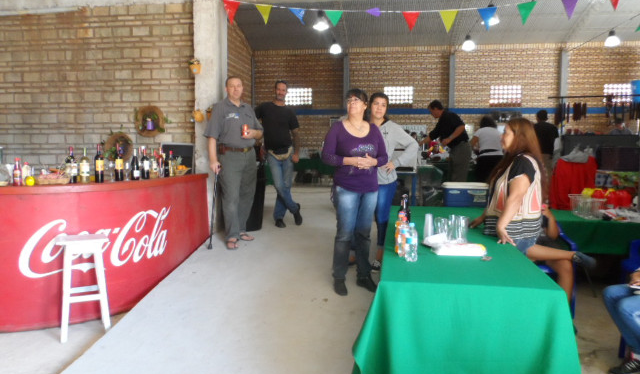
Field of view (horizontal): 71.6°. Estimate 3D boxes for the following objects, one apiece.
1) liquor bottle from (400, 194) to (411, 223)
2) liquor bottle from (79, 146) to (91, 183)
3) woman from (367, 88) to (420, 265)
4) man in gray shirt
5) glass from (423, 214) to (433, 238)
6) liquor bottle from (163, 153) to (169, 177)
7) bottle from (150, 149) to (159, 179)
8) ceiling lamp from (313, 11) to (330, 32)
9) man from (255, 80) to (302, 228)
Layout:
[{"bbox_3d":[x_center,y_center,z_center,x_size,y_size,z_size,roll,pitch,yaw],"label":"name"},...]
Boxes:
[{"bbox_3d":[0.641,0.204,3.348,0.080,0.285,0.080,1,7,11],"label":"liquor bottle"},{"bbox_3d":[-1.982,-0.180,3.761,0.078,0.300,0.078,-3,7,-28],"label":"liquor bottle"},{"bbox_3d":[0.589,-0.056,4.051,0.580,1.590,0.360,1,6,8],"label":"woman"},{"bbox_3d":[-0.894,-0.253,4.585,0.570,1.760,0.360,-3,7,-26],"label":"man in gray shirt"},{"bbox_3d":[0.767,0.294,3.155,0.072,0.178,0.072,0,6,0],"label":"glass"},{"bbox_3d":[-1.501,-0.217,4.335,0.066,0.240,0.066,-2,7,-19],"label":"liquor bottle"},{"bbox_3d":[-1.558,-0.223,4.196,0.075,0.285,0.075,-2,7,-20],"label":"bottle"},{"bbox_3d":[0.037,-4.103,11.000,0.400,0.460,0.400,0,6,0],"label":"ceiling lamp"},{"bbox_3d":[-0.518,-0.387,5.369,0.580,1.760,0.420,-1,7,-7],"label":"man"}]

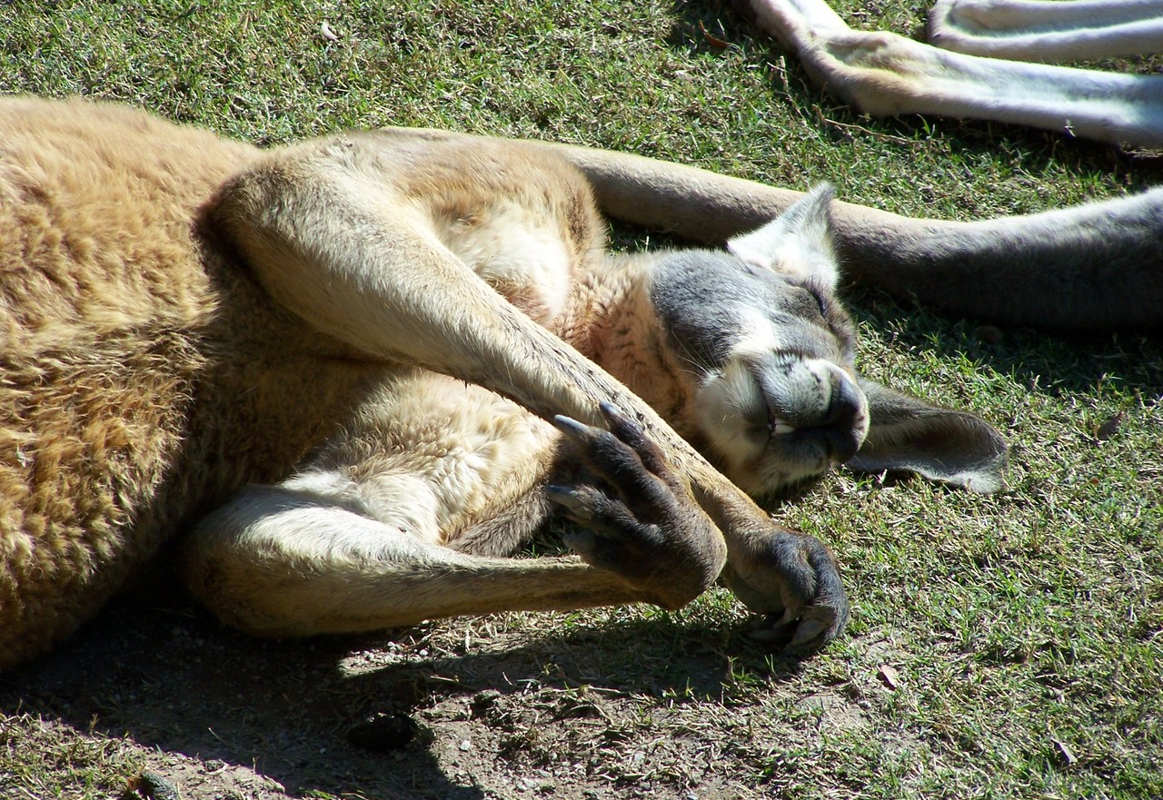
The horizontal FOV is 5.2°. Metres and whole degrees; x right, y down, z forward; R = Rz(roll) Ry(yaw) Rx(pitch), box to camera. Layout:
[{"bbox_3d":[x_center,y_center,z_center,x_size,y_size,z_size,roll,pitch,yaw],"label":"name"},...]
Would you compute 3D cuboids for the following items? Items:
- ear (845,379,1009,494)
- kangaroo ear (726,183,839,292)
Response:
[{"bbox_3d":[0.189,0.018,7.120,0.108,0.052,0.035,16,14,-15],"label":"ear"},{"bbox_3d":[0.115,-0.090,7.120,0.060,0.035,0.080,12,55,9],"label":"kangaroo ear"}]

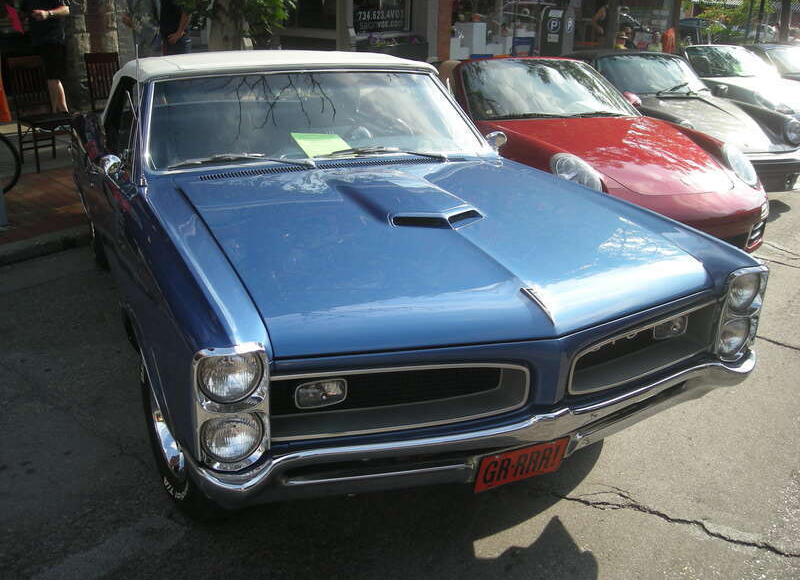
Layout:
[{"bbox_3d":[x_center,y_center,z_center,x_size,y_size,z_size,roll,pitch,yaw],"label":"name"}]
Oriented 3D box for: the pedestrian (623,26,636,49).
[{"bbox_3d":[5.087,-5.110,18.236,0.480,1.580,0.300,4,18,14],"label":"pedestrian"}]

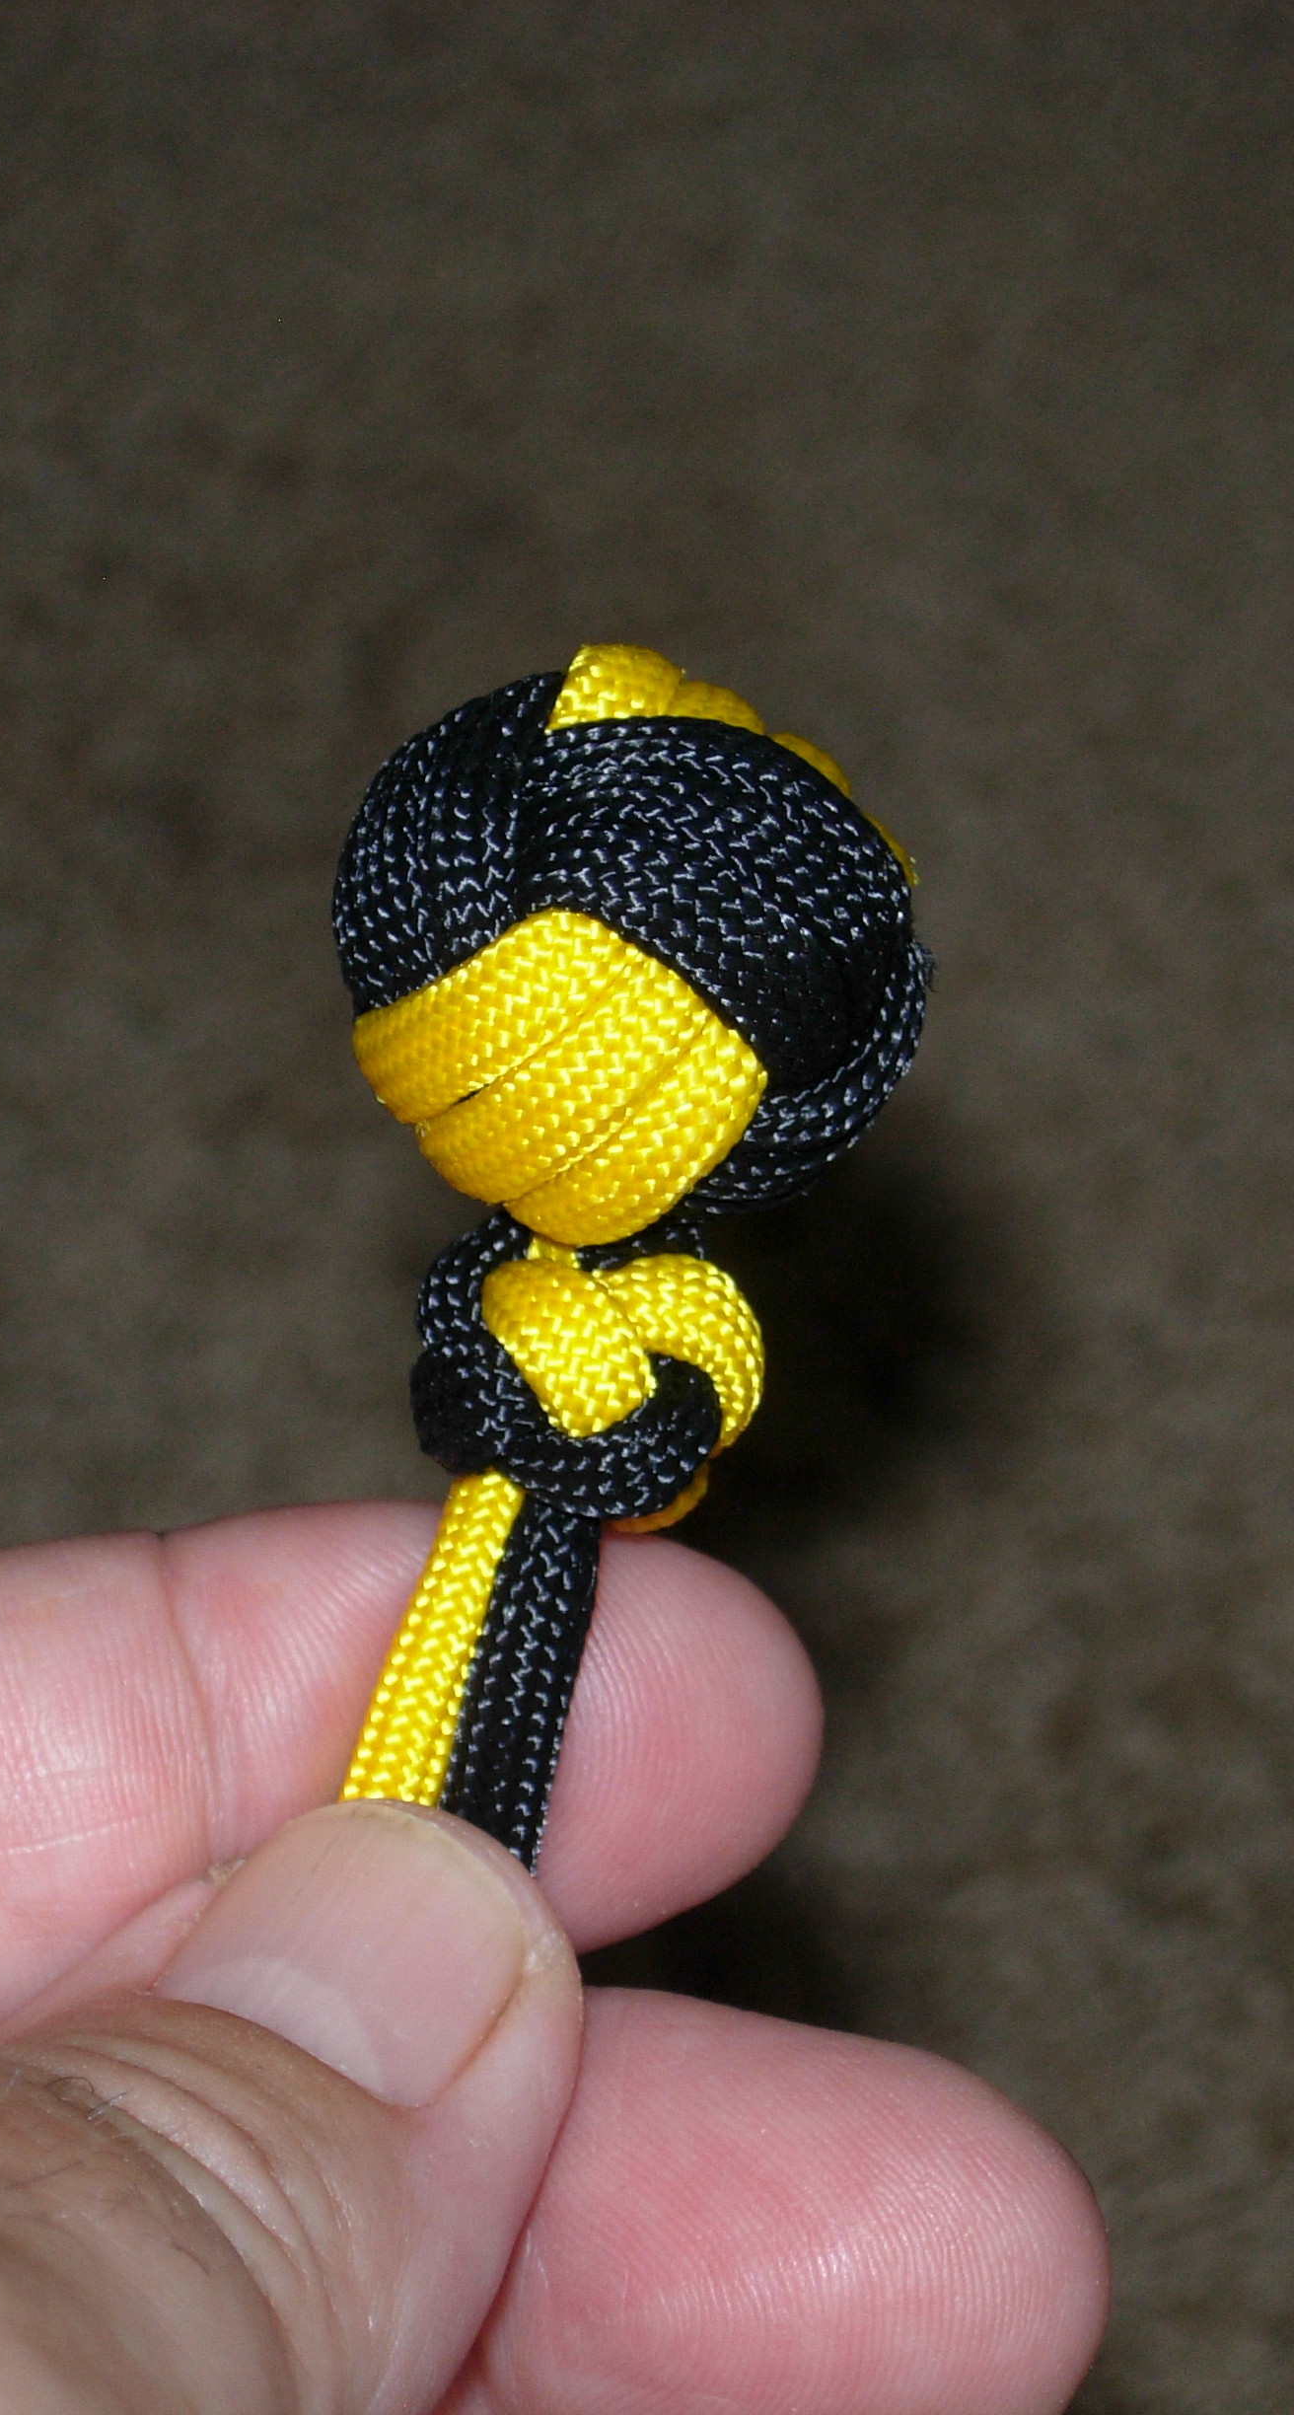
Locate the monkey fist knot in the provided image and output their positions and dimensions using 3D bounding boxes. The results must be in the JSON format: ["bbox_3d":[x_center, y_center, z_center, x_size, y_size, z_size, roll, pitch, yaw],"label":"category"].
[{"bbox_3d":[-0.001,-0.005,0.357,0.025,0.025,0.037,5,99,0],"label":"monkey fist knot"}]

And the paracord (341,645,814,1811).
[{"bbox_3d":[-0.003,0.002,0.357,0.023,0.024,0.053,8,97,0],"label":"paracord"}]

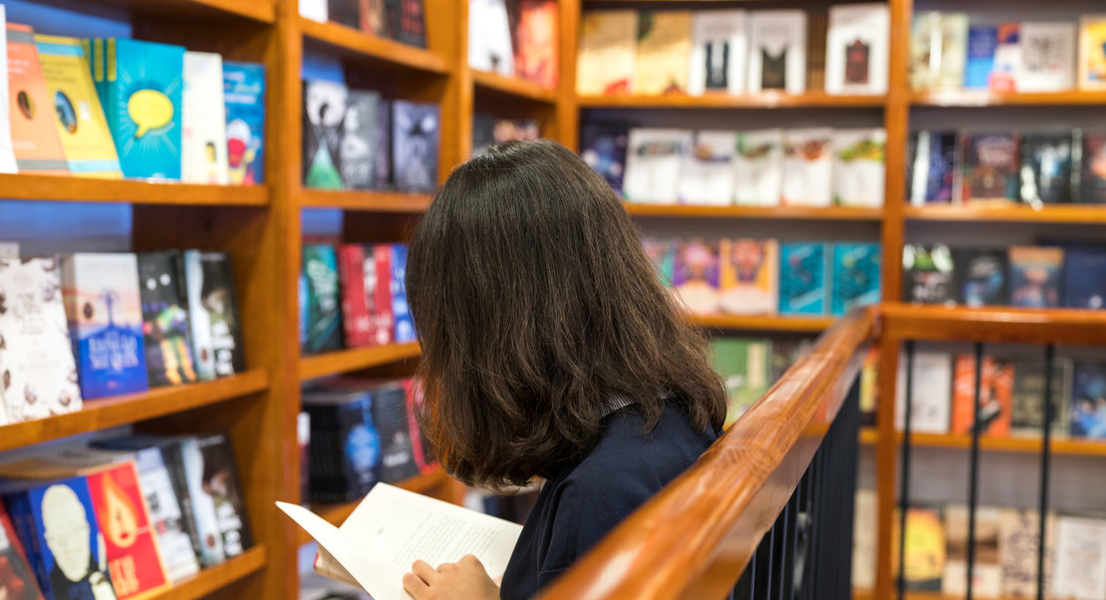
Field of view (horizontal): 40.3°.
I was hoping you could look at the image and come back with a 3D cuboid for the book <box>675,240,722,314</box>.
[{"bbox_3d":[0.436,-0.067,4.522,0.135,0.224,0.030,2,1,14],"label":"book"}]

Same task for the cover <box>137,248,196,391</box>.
[{"bbox_3d":[-0.627,0.032,2.368,0.025,0.210,0.141,-10,0,18],"label":"cover"}]

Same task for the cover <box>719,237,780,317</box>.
[{"bbox_3d":[0.572,-0.066,4.483,0.143,0.226,0.030,2,1,14],"label":"cover"}]

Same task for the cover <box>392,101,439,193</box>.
[{"bbox_3d":[-0.308,-0.333,3.313,0.022,0.197,0.158,2,3,34],"label":"cover"}]

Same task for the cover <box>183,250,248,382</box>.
[{"bbox_3d":[-0.573,0.025,2.513,0.023,0.208,0.146,-6,1,18],"label":"cover"}]

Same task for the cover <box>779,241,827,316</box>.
[{"bbox_3d":[0.698,-0.058,4.207,0.128,0.199,0.023,2,-5,10],"label":"cover"}]

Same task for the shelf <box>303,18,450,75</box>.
[{"bbox_3d":[-0.485,-0.517,3.091,0.275,0.034,0.824,2,3,16],"label":"shelf"}]

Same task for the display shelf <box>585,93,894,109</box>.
[{"bbox_3d":[0.551,-0.589,4.561,0.909,0.035,0.270,2,4,16],"label":"display shelf"}]

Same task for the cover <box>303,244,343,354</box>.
[{"bbox_3d":[-0.467,0.000,2.955,0.028,0.208,0.125,-2,2,27],"label":"cover"}]

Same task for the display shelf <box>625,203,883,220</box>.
[{"bbox_3d":[0.520,-0.255,4.342,0.854,0.034,0.275,2,3,13],"label":"display shelf"}]

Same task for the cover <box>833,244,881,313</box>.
[{"bbox_3d":[0.889,-0.057,4.401,0.137,0.210,0.030,2,-3,14],"label":"cover"}]

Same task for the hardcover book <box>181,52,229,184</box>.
[{"bbox_3d":[-0.579,-0.296,2.435,0.023,0.218,0.151,-2,2,18],"label":"hardcover book"}]

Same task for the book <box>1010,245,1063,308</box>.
[{"bbox_3d":[1.304,-0.042,4.074,0.141,0.207,0.027,2,-5,13],"label":"book"}]

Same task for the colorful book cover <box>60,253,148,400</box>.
[{"bbox_3d":[-0.669,0.038,2.250,0.025,0.212,0.128,-4,1,29],"label":"colorful book cover"}]

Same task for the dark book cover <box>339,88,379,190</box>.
[{"bbox_3d":[-0.409,-0.328,3.093,0.030,0.197,0.116,4,5,33],"label":"dark book cover"}]

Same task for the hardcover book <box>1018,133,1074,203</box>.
[{"bbox_3d":[1.326,-0.348,4.054,0.129,0.190,0.027,2,-6,12],"label":"hardcover book"}]

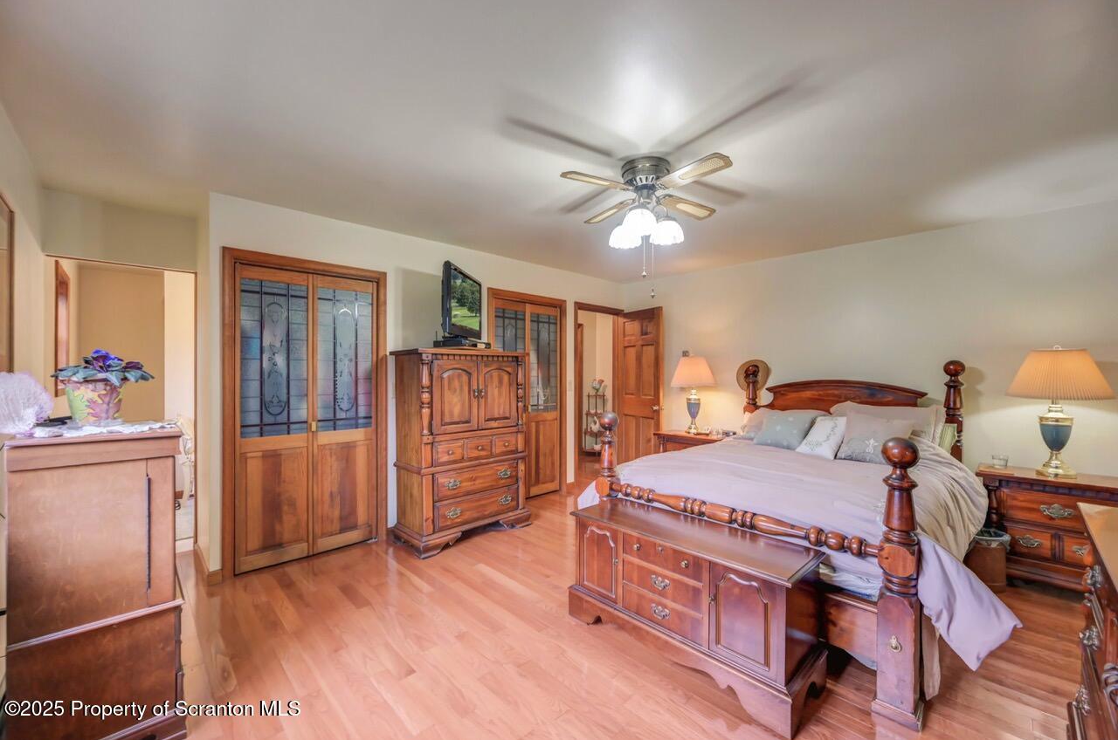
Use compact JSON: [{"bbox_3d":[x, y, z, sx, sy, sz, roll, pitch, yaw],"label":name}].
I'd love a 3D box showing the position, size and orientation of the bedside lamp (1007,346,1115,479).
[{"bbox_3d":[3.043,0.250,2.650,0.440,0.800,0.440,0,0,-44],"label":"bedside lamp"}]

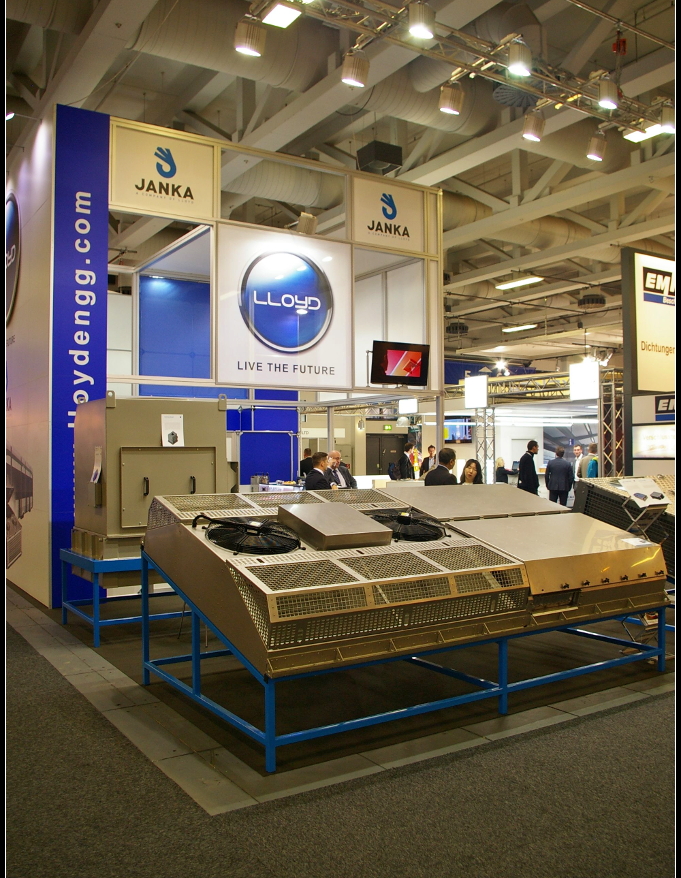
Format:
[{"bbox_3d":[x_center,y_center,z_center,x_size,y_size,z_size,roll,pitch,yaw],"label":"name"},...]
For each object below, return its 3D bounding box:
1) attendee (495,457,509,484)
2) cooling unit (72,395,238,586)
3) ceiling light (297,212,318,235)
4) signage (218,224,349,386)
[{"bbox_3d":[3.511,1.171,16.579,0.480,1.600,0.460,1,-2,-32],"label":"attendee"},{"bbox_3d":[-1.777,0.468,7.421,1.323,1.676,1.091,1,-2,-33],"label":"cooling unit"},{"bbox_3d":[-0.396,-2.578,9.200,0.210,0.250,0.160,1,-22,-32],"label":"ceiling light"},{"bbox_3d":[-0.689,-1.664,9.933,1.954,1.989,0.050,1,-2,-31],"label":"signage"}]

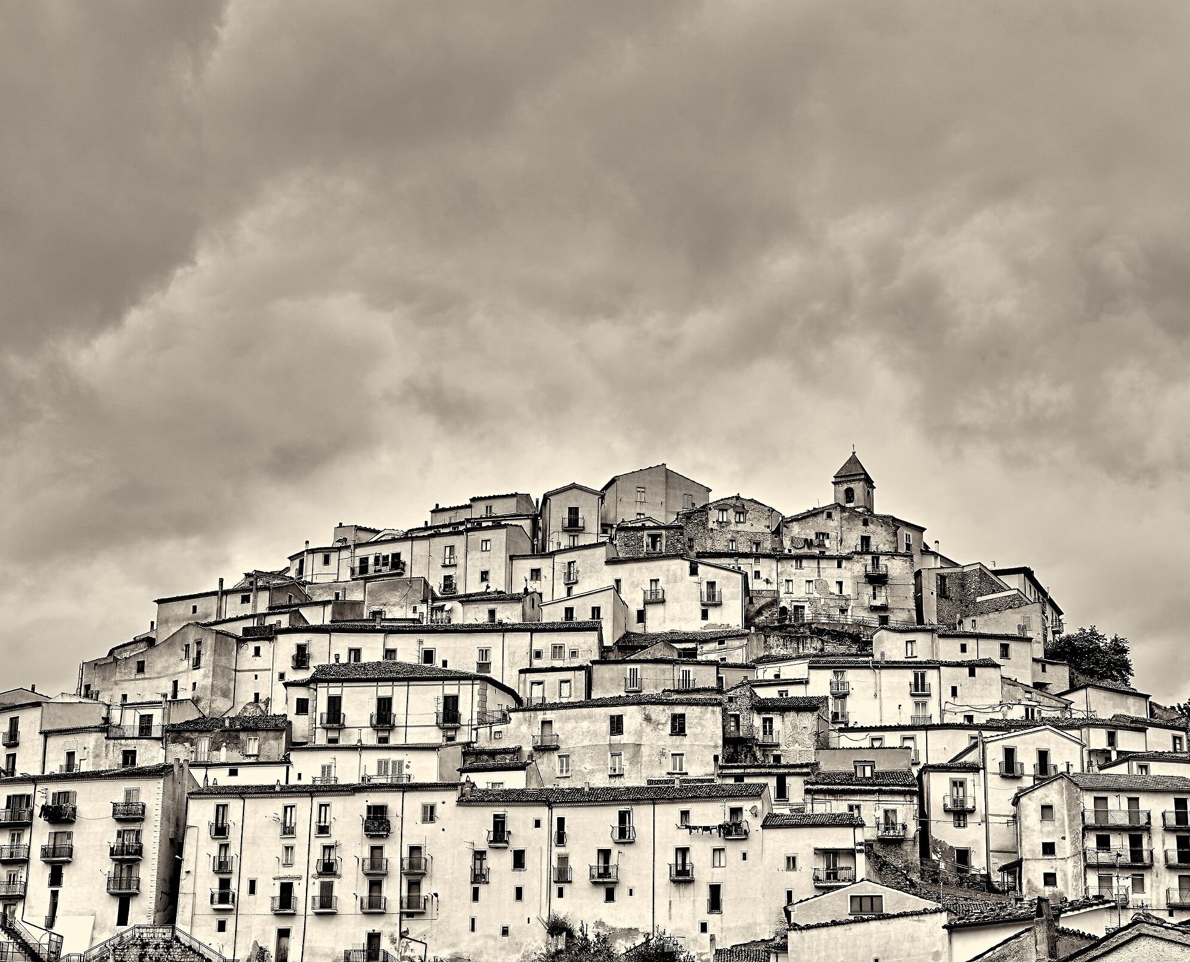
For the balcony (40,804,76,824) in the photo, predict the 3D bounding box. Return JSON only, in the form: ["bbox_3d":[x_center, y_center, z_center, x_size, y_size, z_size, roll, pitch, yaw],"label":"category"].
[{"bbox_3d":[-40.650,25.180,182.000,2.380,1.250,0.950,-3,-19,12],"label":"balcony"}]

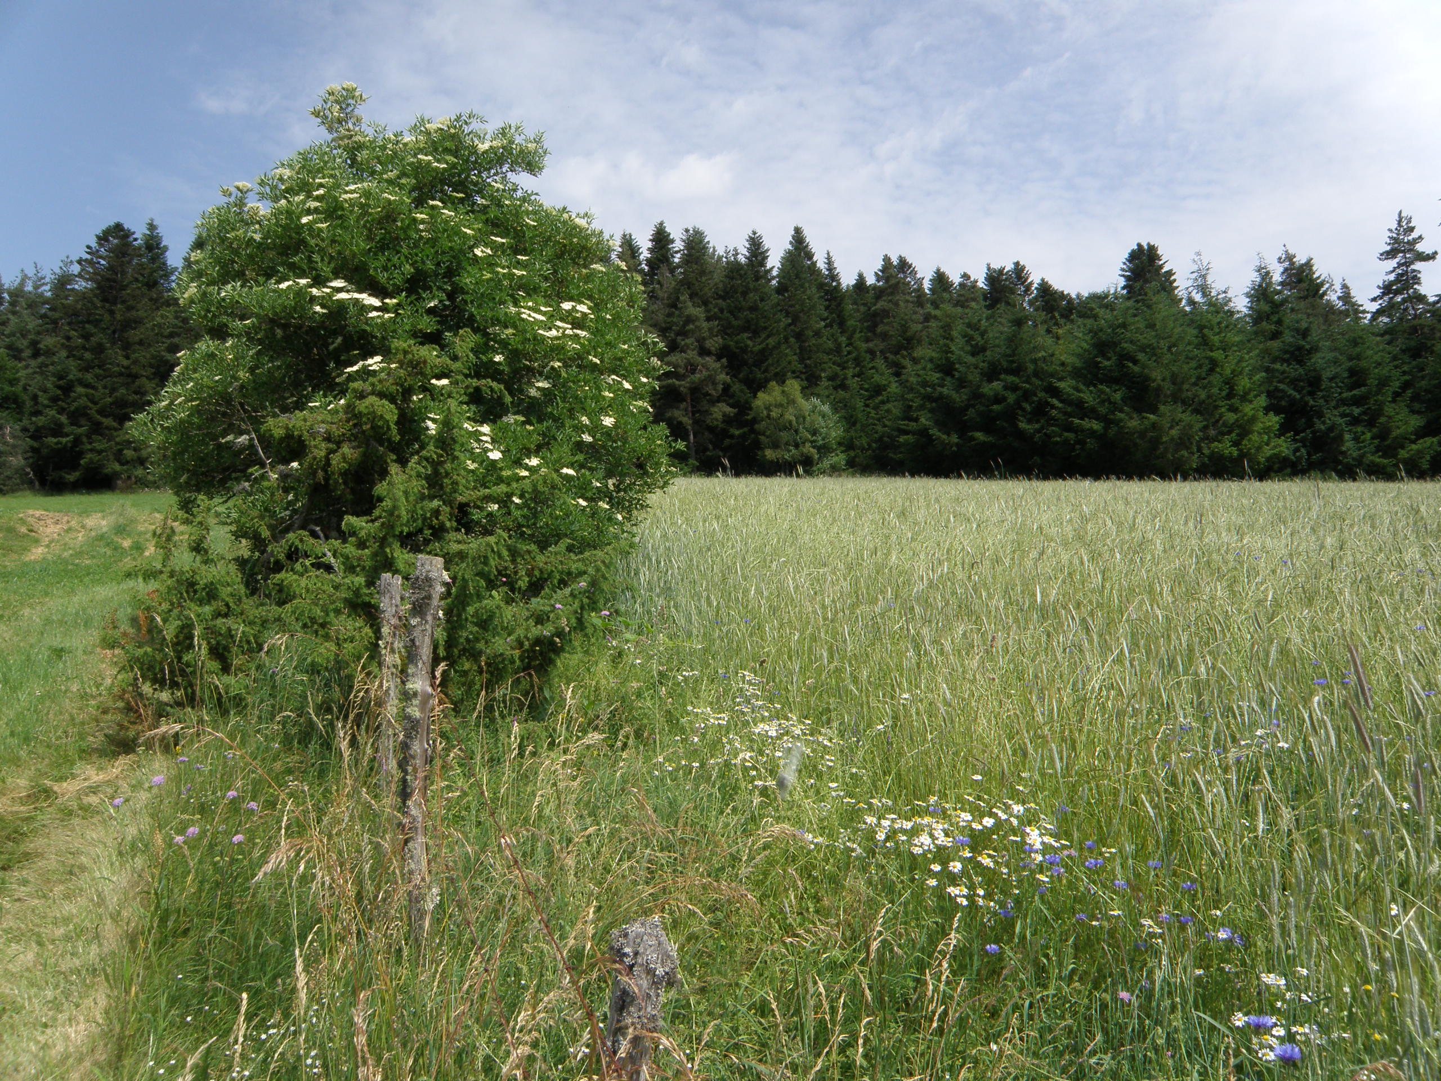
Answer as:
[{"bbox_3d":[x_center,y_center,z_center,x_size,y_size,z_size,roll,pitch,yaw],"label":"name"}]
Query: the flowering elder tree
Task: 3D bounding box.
[{"bbox_3d":[-2.520,-1.170,8.600,4.200,4.800,4.000,0,3,0],"label":"flowering elder tree"}]

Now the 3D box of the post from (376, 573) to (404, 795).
[{"bbox_3d":[-1.455,0.690,4.750,0.095,1.120,0.095,0,3,-17],"label":"post"}]

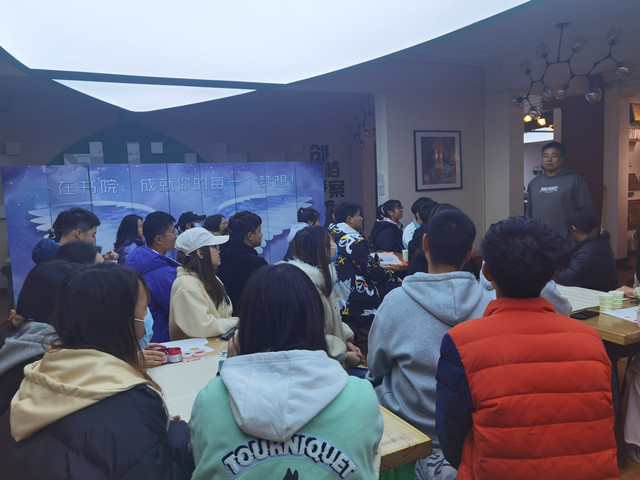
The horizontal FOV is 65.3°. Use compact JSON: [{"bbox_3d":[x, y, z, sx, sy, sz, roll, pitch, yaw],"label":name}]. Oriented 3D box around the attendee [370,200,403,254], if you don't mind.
[{"bbox_3d":[0.796,0.227,5.333,0.650,1.250,0.480,-2,5,8],"label":"attendee"}]

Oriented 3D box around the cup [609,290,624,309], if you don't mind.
[{"bbox_3d":[1.497,0.300,2.520,0.076,0.083,0.076,-2,5,0],"label":"cup"}]

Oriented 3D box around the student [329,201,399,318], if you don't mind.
[{"bbox_3d":[0.393,0.371,3.819,0.680,1.290,0.500,-3,5,-12],"label":"student"}]

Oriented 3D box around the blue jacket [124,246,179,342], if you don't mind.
[{"bbox_3d":[-0.943,0.369,2.950,0.430,0.670,0.500,-4,5,-22],"label":"blue jacket"}]

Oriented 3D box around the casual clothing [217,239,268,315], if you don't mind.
[{"bbox_3d":[-0.478,0.311,3.200,0.420,0.640,0.500,-4,5,-23],"label":"casual clothing"}]

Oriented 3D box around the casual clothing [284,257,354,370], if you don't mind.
[{"bbox_3d":[-0.018,0.386,2.550,0.420,0.600,0.450,-4,5,-23],"label":"casual clothing"}]

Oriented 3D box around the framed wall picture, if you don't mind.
[{"bbox_3d":[1.424,-0.952,6.000,0.660,0.710,0.030,-4,5,-22],"label":"framed wall picture"}]

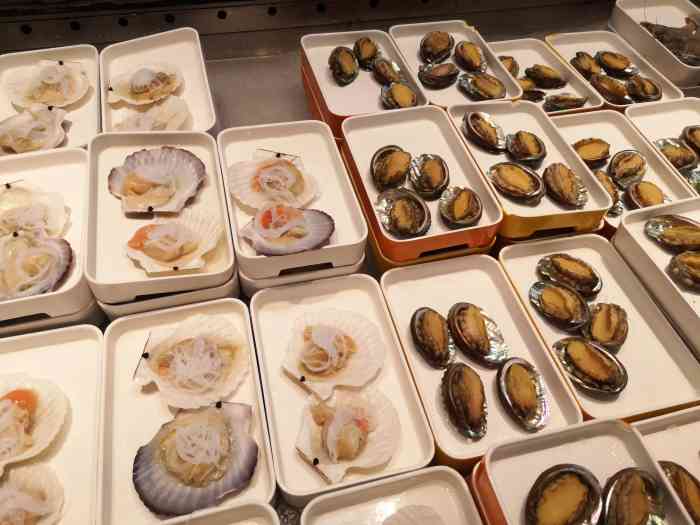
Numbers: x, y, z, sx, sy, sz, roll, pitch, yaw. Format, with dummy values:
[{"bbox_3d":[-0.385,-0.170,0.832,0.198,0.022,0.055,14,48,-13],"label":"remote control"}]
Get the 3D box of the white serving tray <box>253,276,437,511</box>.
[{"bbox_3d":[-0.016,0.116,0.549,0.142,0.038,0.218,-8,52,-12],"label":"white serving tray"}]

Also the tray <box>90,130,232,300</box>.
[{"bbox_3d":[-0.213,-0.059,0.613,0.142,0.038,0.218,-6,54,-16],"label":"tray"}]

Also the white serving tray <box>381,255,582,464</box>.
[{"bbox_3d":[0.124,0.095,0.569,0.142,0.038,0.218,-10,50,-10],"label":"white serving tray"}]

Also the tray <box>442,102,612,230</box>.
[{"bbox_3d":[0.226,-0.131,0.723,0.142,0.038,0.218,-7,52,-12],"label":"tray"}]

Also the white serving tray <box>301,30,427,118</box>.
[{"bbox_3d":[0.017,-0.276,0.829,0.142,0.038,0.218,-10,51,-13],"label":"white serving tray"}]

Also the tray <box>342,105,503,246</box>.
[{"bbox_3d":[0.082,-0.107,0.681,0.142,0.038,0.218,-11,53,-9],"label":"tray"}]

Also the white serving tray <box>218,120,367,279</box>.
[{"bbox_3d":[-0.072,-0.082,0.651,0.142,0.038,0.218,-8,51,-13],"label":"white serving tray"}]

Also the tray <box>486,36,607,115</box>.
[{"bbox_3d":[0.303,-0.298,0.909,0.142,0.038,0.218,-10,50,-14],"label":"tray"}]

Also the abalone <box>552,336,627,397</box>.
[{"bbox_3d":[0.241,0.104,0.546,0.074,0.023,0.049,24,52,15],"label":"abalone"}]

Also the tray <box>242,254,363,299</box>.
[{"bbox_3d":[-0.075,-0.059,0.678,0.142,0.038,0.218,-8,51,-13],"label":"tray"}]

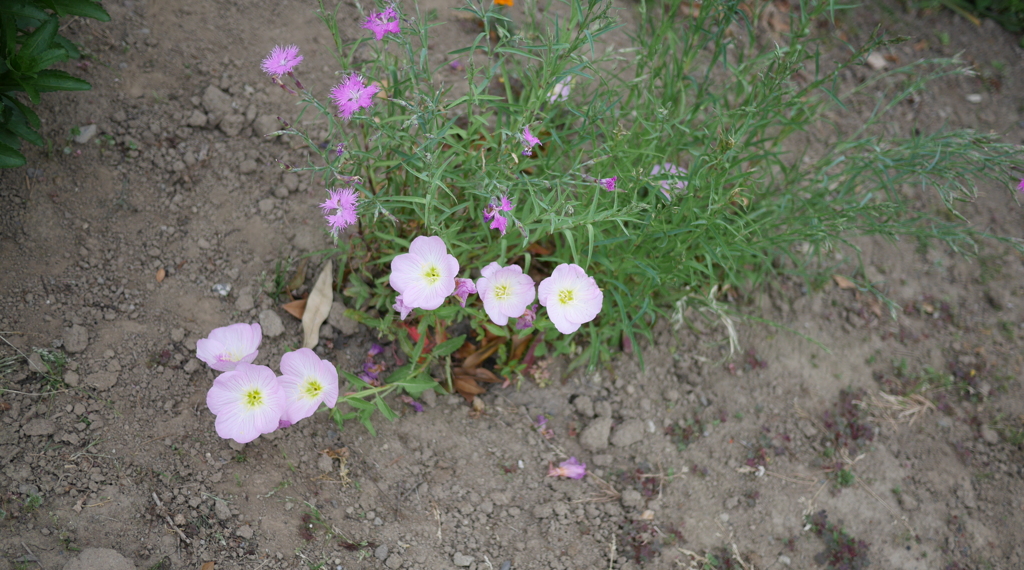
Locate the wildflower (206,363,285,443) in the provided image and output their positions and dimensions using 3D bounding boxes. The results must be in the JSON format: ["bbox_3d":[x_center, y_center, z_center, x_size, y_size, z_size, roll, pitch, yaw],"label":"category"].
[{"bbox_3d":[-0.197,0.088,0.875,0.056,0.022,0.056,-4,87,-3],"label":"wildflower"}]

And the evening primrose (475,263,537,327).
[{"bbox_3d":[-0.004,0.007,0.925,0.046,0.022,0.047,-4,88,-3],"label":"evening primrose"}]

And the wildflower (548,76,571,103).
[{"bbox_3d":[0.041,-0.170,1.029,0.032,0.018,0.030,-4,48,4],"label":"wildflower"}]

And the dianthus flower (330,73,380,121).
[{"bbox_3d":[-0.130,-0.155,0.980,0.041,0.015,0.039,0,90,-3],"label":"dianthus flower"}]

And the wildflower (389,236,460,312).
[{"bbox_3d":[-0.067,-0.009,0.900,0.053,0.026,0.056,0,75,17],"label":"wildflower"}]

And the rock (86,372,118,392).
[{"bbox_3d":[-0.334,0.079,0.966,0.026,0.010,0.015,0,50,0],"label":"rock"}]

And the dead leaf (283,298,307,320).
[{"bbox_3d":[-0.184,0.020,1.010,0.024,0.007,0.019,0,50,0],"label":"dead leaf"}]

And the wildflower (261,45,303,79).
[{"bbox_3d":[-0.188,-0.182,0.966,0.035,0.014,0.033,-8,46,9],"label":"wildflower"}]

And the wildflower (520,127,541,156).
[{"bbox_3d":[0.015,-0.120,0.980,0.018,0.017,0.024,0,90,-24],"label":"wildflower"}]

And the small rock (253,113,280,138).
[{"bbox_3d":[-0.236,-0.154,1.139,0.027,0.015,0.024,0,50,0],"label":"small rock"}]

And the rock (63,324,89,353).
[{"bbox_3d":[-0.353,0.043,0.956,0.021,0.015,0.025,0,57,-21],"label":"rock"}]

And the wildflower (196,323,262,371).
[{"bbox_3d":[-0.204,0.045,0.855,0.049,0.025,0.045,-10,46,11],"label":"wildflower"}]

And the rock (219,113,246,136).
[{"bbox_3d":[-0.266,-0.152,1.127,0.026,0.017,0.022,4,55,-19],"label":"rock"}]

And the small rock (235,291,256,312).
[{"bbox_3d":[-0.226,0.013,1.002,0.017,0.010,0.015,0,50,0],"label":"small rock"}]

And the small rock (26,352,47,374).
[{"bbox_3d":[-0.376,0.061,0.936,0.015,0.010,0.018,0,57,-21],"label":"small rock"}]

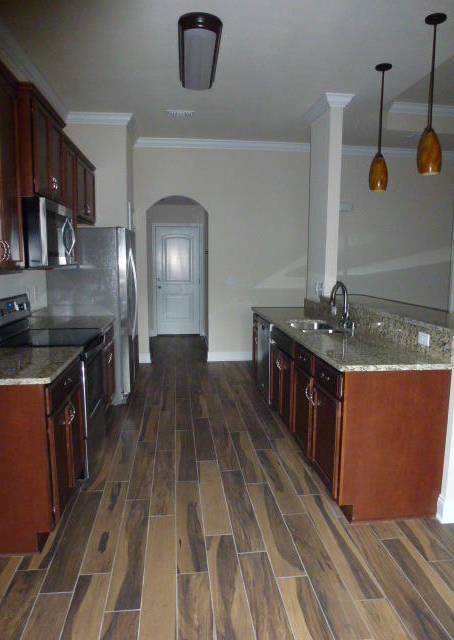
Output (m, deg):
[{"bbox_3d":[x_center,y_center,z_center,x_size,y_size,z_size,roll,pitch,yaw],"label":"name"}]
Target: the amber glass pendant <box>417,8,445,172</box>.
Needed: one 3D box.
[{"bbox_3d":[1.361,-1.481,2.956,0.150,1.000,0.150,-1,8,-7],"label":"amber glass pendant"}]

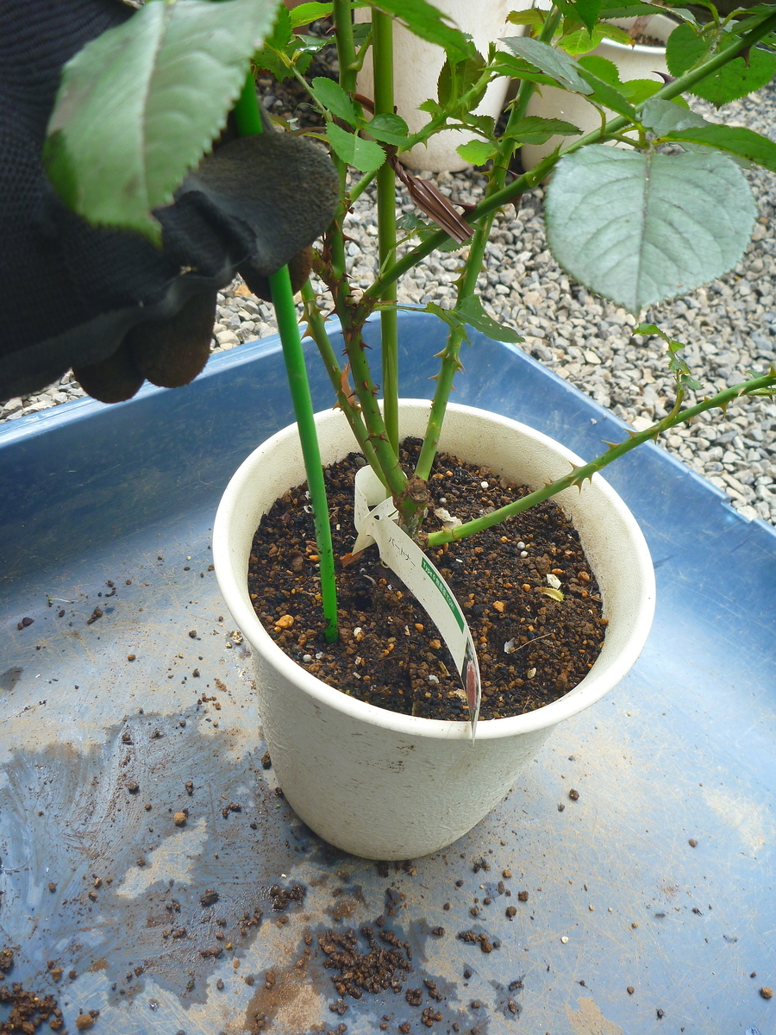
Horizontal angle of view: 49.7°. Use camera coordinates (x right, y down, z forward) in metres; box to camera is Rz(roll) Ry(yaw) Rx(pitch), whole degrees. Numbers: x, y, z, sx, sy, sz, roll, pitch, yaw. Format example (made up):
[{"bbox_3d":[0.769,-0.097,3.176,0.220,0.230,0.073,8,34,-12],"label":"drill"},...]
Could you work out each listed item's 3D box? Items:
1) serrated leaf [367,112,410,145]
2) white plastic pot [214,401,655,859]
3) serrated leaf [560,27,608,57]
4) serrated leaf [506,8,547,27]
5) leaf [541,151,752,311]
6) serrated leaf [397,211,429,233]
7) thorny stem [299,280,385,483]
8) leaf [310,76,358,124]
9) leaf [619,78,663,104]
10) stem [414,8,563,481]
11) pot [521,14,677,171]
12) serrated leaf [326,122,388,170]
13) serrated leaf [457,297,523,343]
[{"bbox_3d":[0.000,-0.122,0.263,0.014,0.004,0.011,9,73,0],"label":"serrated leaf"},{"bbox_3d":[0.013,0.082,0.501,0.222,0.217,0.222,5,47,-5],"label":"white plastic pot"},{"bbox_3d":[0.065,-0.161,0.283,0.014,0.004,0.015,16,67,3],"label":"serrated leaf"},{"bbox_3d":[0.051,-0.186,0.311,0.017,0.004,0.013,8,60,10],"label":"serrated leaf"},{"bbox_3d":[0.082,-0.092,0.260,0.066,0.010,0.072,11,66,0],"label":"leaf"},{"bbox_3d":[0.010,-0.121,0.344,0.014,0.004,0.011,5,55,-4],"label":"serrated leaf"},{"bbox_3d":[-0.018,-0.057,0.378,0.013,0.111,0.012,-8,41,17],"label":"thorny stem"},{"bbox_3d":[-0.017,-0.132,0.265,0.009,0.004,0.025,-31,74,-23],"label":"leaf"},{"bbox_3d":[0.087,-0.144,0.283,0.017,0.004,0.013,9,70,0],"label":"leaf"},{"bbox_3d":[0.035,-0.103,0.361,0.017,0.210,0.014,13,35,-3],"label":"stem"},{"bbox_3d":[0.295,-0.612,1.223,0.210,0.203,0.210,9,45,0],"label":"pot"},{"bbox_3d":[-0.012,-0.133,0.300,0.022,0.004,0.022,18,59,-14],"label":"serrated leaf"},{"bbox_3d":[0.043,-0.083,0.352,0.031,0.006,0.019,27,53,1],"label":"serrated leaf"}]

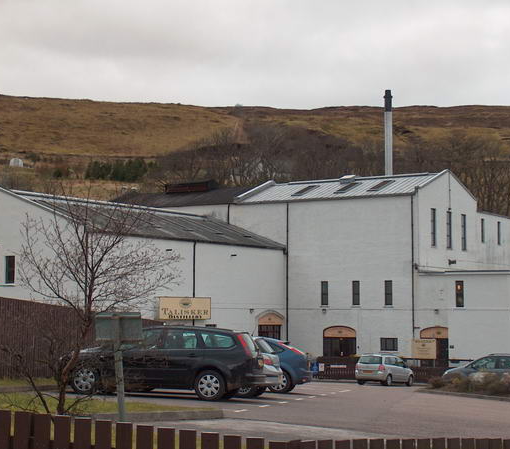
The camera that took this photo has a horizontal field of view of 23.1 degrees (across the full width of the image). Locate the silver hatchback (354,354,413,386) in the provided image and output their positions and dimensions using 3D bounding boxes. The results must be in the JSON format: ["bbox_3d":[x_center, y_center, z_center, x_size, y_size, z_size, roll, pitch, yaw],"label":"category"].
[{"bbox_3d":[7.083,7.840,67.000,1.800,1.640,4.450,-2,-7,31],"label":"silver hatchback"}]

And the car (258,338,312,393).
[{"bbox_3d":[-0.605,3.787,34.100,4.340,1.490,1.840,1,-6,7],"label":"car"}]

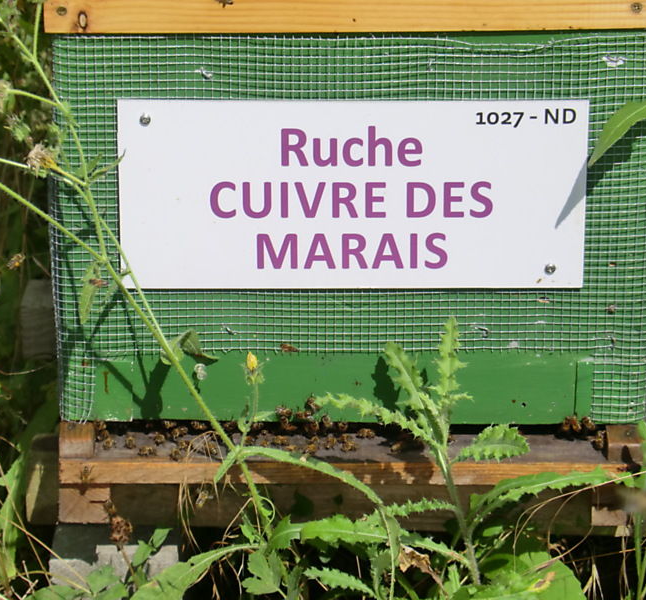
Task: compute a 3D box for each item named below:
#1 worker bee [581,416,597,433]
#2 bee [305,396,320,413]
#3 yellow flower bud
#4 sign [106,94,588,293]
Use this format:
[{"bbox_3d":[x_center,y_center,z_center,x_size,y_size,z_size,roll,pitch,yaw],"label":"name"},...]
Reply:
[{"bbox_3d":[0.196,0.091,2.859,0.007,0.013,0.006,-33,21,14],"label":"worker bee"},{"bbox_3d":[-0.007,0.077,2.851,0.007,0.013,0.006,-32,21,13],"label":"bee"},{"bbox_3d":[-0.051,0.043,2.745,0.009,0.016,0.009,-7,24,3],"label":"yellow flower bud"},{"bbox_3d":[0.022,-0.075,2.777,0.333,0.146,0.004,0,25,0],"label":"sign"}]

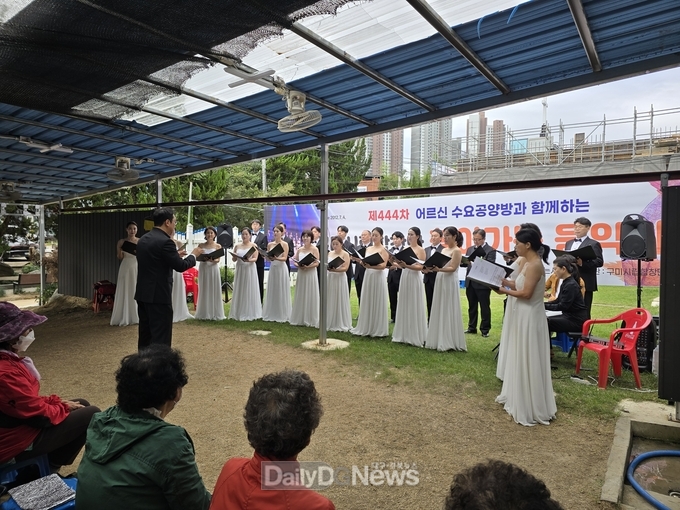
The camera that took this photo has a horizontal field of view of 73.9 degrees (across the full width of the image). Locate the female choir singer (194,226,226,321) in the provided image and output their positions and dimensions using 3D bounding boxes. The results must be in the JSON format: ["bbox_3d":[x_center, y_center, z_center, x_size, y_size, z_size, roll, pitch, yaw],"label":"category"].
[{"bbox_3d":[-2.320,0.320,8.100,0.580,1.660,0.540,0,1,-12],"label":"female choir singer"}]

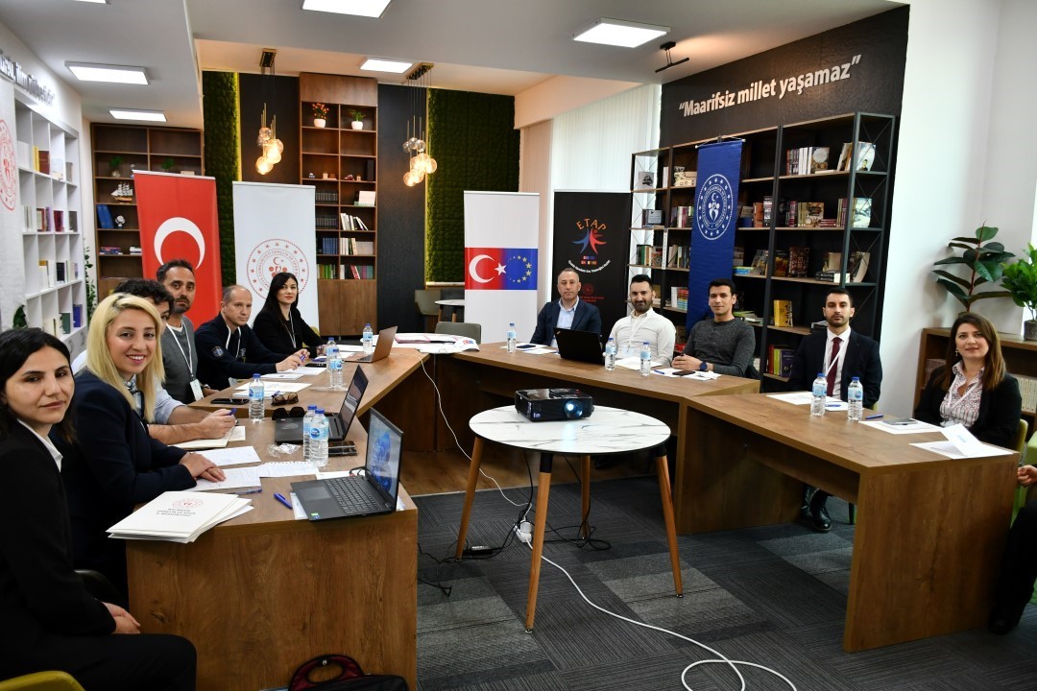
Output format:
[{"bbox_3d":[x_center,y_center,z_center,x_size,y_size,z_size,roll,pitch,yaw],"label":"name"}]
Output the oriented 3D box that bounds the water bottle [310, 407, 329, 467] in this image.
[{"bbox_3d":[-0.706,0.320,2.753,0.066,0.207,0.066,2,8,0],"label":"water bottle"}]

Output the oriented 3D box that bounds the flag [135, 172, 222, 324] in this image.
[{"bbox_3d":[-3.244,-0.605,7.508,0.120,2.040,0.850,4,8,31],"label":"flag"}]

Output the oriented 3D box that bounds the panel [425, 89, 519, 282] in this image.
[{"bbox_3d":[-0.678,-2.388,11.870,1.457,2.868,0.100,-1,8,-17],"label":"panel"}]

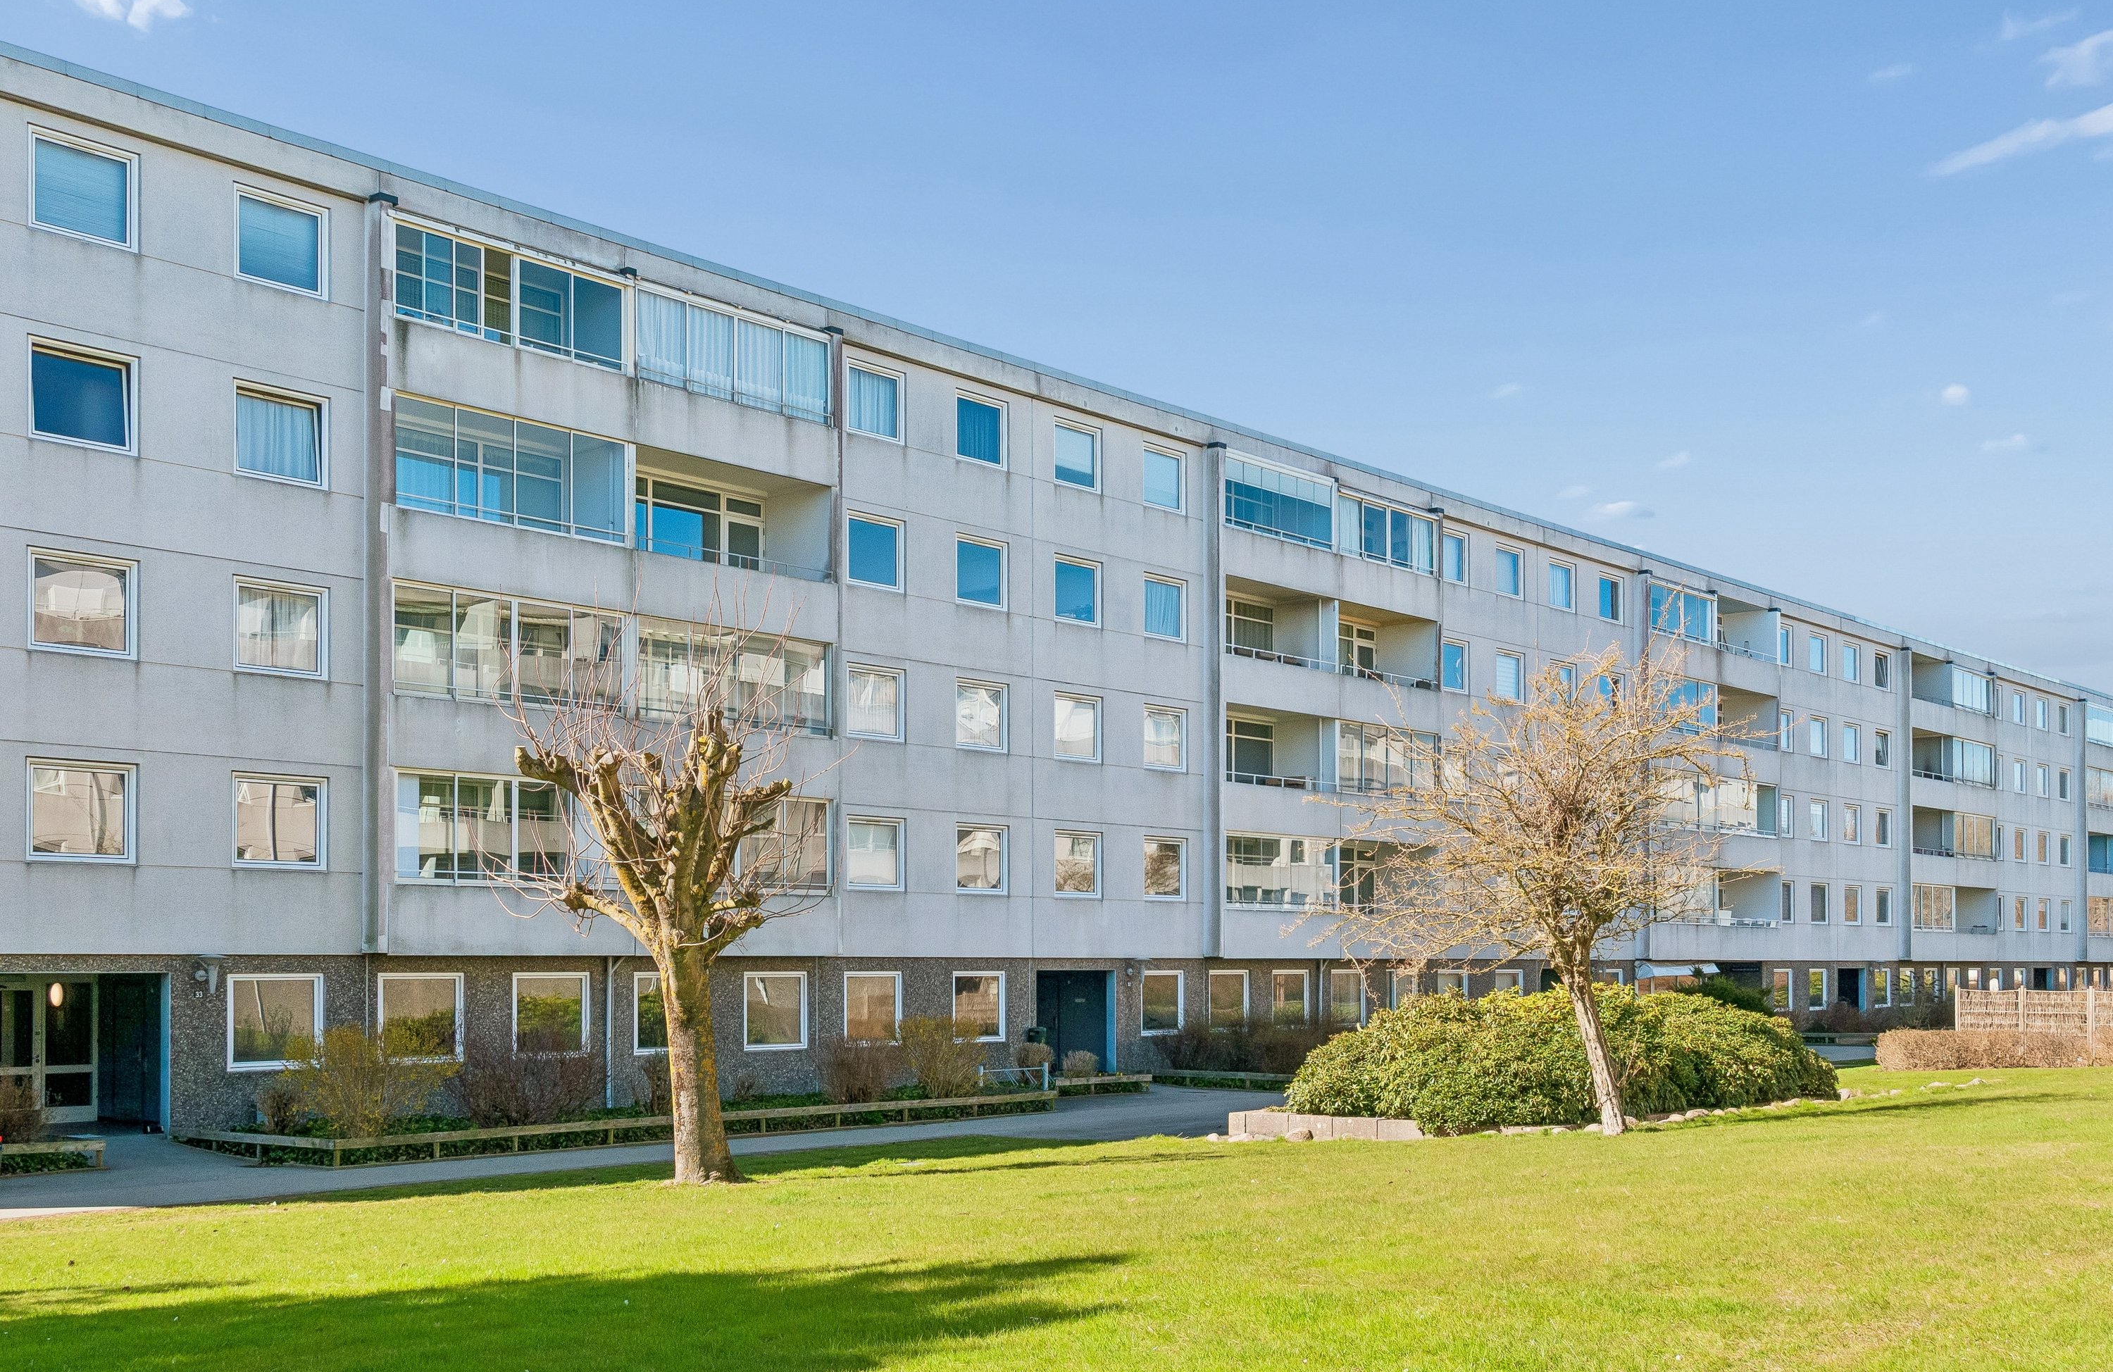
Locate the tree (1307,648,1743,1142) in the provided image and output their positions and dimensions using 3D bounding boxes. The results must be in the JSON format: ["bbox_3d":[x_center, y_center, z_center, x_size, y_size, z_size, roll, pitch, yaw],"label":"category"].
[{"bbox_3d":[6.118,2.614,27.426,5.628,6.301,5.600,0,-5,0],"label":"tree"}]

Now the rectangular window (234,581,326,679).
[{"bbox_3d":[-11.213,-0.828,30.539,0.150,1.362,1.472,-4,-6,42],"label":"rectangular window"}]

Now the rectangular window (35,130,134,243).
[{"bbox_3d":[-13.147,-6.680,28.557,0.120,1.302,1.398,-3,-5,42],"label":"rectangular window"}]

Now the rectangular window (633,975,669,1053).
[{"bbox_3d":[-6.610,5.577,36.068,0.120,1.359,1.483,-3,-5,42],"label":"rectangular window"}]

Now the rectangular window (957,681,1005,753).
[{"bbox_3d":[-1.452,0.584,41.481,0.150,1.400,1.450,-4,-5,42],"label":"rectangular window"}]

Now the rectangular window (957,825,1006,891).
[{"bbox_3d":[-1.485,3.353,41.033,0.150,1.277,1.428,-4,-6,42],"label":"rectangular window"}]

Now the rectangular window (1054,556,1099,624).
[{"bbox_3d":[0.415,-1.923,43.561,0.150,1.352,1.491,-4,-6,42],"label":"rectangular window"}]

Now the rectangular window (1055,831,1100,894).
[{"bbox_3d":[0.410,3.631,43.119,0.150,1.325,1.476,-4,-6,42],"label":"rectangular window"}]

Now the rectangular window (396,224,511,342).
[{"bbox_3d":[-9.444,-6.251,33.083,0.150,1.482,2.100,-4,-6,42],"label":"rectangular window"}]

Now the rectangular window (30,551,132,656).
[{"bbox_3d":[-13.113,-1.124,28.475,0.150,1.380,1.450,-4,-5,42],"label":"rectangular window"}]

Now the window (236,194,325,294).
[{"bbox_3d":[-11.247,-6.385,30.653,0.120,1.282,1.395,-3,-5,42],"label":"window"}]

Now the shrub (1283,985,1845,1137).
[{"bbox_3d":[8.100,5.804,33.600,10.200,1.950,3.500,3,-5,-37],"label":"shrub"}]

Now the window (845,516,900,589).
[{"bbox_3d":[-3.378,-2.459,39.336,0.120,1.303,1.463,-3,-5,42],"label":"window"}]

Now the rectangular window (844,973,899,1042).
[{"bbox_3d":[-3.405,5.950,38.991,0.150,1.325,1.454,-4,-6,42],"label":"rectangular window"}]

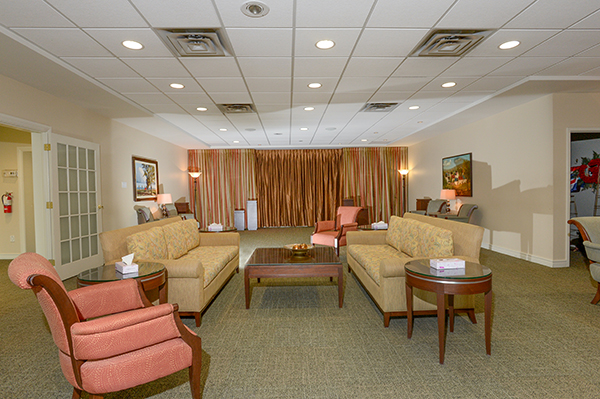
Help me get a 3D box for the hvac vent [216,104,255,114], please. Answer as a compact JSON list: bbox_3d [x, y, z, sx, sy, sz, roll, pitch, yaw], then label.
[{"bbox_3d":[-1.060,-1.581,5.450,0.610,0.050,0.610,-1,2,-2],"label":"hvac vent"}]

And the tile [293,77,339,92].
[{"bbox_3d":[0.207,-1.546,4.253,0.605,0.025,0.600,-1,2,-2],"label":"tile"}]

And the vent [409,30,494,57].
[{"bbox_3d":[1.467,-1.543,3.109,0.600,0.050,0.600,-1,2,-2],"label":"vent"}]

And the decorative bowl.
[{"bbox_3d":[-0.007,0.623,3.828,0.375,0.110,0.375,-1,2,0],"label":"decorative bowl"}]

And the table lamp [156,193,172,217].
[{"bbox_3d":[-3.112,0.161,7.296,0.345,0.555,0.345,-1,2,-2],"label":"table lamp"}]

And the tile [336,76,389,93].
[{"bbox_3d":[0.813,-1.564,4.298,0.610,0.020,0.610,-1,2,-2],"label":"tile"}]

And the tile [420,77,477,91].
[{"bbox_3d":[2.030,-1.582,4.350,0.600,0.030,0.600,-1,2,-2],"label":"tile"}]

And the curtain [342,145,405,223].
[{"bbox_3d":[2.439,-0.402,10.288,2.131,2.564,0.160,-1,2,-2],"label":"curtain"}]

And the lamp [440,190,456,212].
[{"bbox_3d":[3.418,0.069,7.293,0.345,0.570,0.345,-1,2,-2],"label":"lamp"}]

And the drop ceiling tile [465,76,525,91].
[{"bbox_3d":[2.634,-1.578,4.321,0.605,0.025,0.600,-1,2,-2],"label":"drop ceiling tile"}]

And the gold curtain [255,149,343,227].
[{"bbox_3d":[-0.020,-0.356,10.280,2.790,2.526,0.160,-1,2,-2],"label":"gold curtain"}]

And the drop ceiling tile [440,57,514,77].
[{"bbox_3d":[2.055,-1.563,3.732,0.610,0.020,0.610,-1,2,-2],"label":"drop ceiling tile"}]

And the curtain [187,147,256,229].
[{"bbox_3d":[-2.485,-0.321,10.111,2.093,2.561,0.160,-1,2,-2],"label":"curtain"}]

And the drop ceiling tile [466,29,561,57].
[{"bbox_3d":[2.077,-1.543,3.123,0.610,0.020,0.610,-1,2,-2],"label":"drop ceiling tile"}]

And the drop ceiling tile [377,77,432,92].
[{"bbox_3d":[1.421,-1.562,4.287,0.605,0.025,0.600,-1,2,-2],"label":"drop ceiling tile"}]

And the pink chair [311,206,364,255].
[{"bbox_3d":[0.761,0.612,6.334,0.670,0.890,0.820,1,2,39],"label":"pink chair"}]

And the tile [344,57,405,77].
[{"bbox_3d":[0.831,-1.537,3.673,0.605,0.025,0.600,-1,2,-2],"label":"tile"}]

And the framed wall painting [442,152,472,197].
[{"bbox_3d":[3.629,-0.535,7.379,0.040,0.930,1.290,-1,2,-2],"label":"framed wall painting"}]

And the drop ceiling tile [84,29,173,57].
[{"bbox_3d":[-1.579,-1.488,3.009,0.605,0.025,0.600,-1,2,-2],"label":"drop ceiling tile"}]

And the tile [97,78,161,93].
[{"bbox_3d":[-2.220,-1.514,4.185,0.605,0.025,0.600,-1,2,-2],"label":"tile"}]

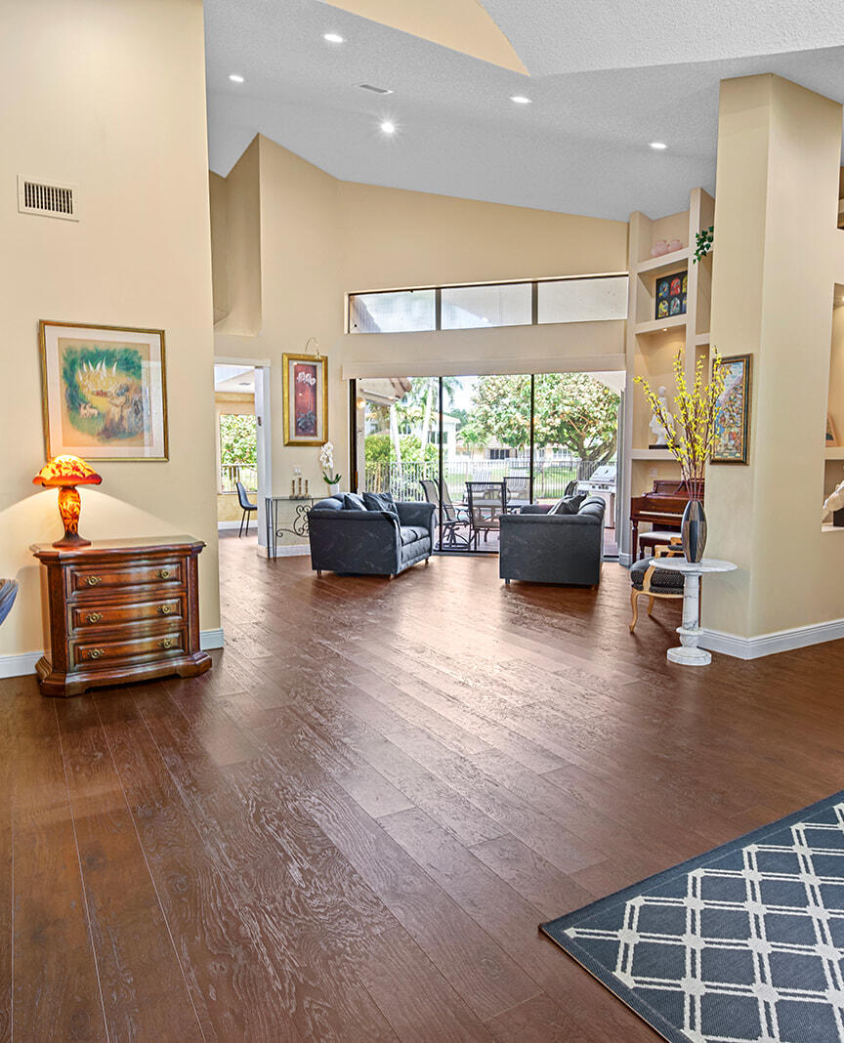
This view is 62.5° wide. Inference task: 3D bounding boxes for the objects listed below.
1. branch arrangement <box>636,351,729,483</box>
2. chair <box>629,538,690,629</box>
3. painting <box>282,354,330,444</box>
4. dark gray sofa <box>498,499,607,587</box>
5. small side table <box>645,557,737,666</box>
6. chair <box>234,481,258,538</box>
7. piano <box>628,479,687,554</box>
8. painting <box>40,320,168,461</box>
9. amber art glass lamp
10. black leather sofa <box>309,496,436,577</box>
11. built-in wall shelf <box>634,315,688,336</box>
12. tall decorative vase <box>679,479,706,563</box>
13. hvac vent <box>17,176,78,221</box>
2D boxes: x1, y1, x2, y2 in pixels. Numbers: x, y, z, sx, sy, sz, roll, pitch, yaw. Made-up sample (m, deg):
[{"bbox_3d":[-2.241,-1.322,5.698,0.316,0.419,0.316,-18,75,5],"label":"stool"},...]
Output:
[{"bbox_3d":[1.636,-0.647,4.381,0.560,0.870,0.480,2,5,20],"label":"branch arrangement"},{"bbox_3d":[1.930,0.308,5.116,0.640,0.950,0.660,3,6,30],"label":"chair"},{"bbox_3d":[-1.498,-1.566,9.040,0.610,1.165,0.045,-3,6,-30],"label":"painting"},{"bbox_3d":[1.431,0.162,7.445,0.983,0.850,1.550,1,5,15],"label":"dark gray sofa"},{"bbox_3d":[1.659,0.558,4.279,0.538,0.605,0.538,0,5,0],"label":"small side table"},{"bbox_3d":[-2.770,-0.185,11.296,0.530,0.880,0.460,0,5,5],"label":"chair"},{"bbox_3d":[2.850,0.113,6.946,0.600,1.030,1.470,-3,6,-30],"label":"piano"},{"bbox_3d":[-1.874,-0.756,4.144,0.672,0.798,0.030,-3,6,-30],"label":"painting"},{"bbox_3d":[-1.978,-0.116,3.895,0.385,0.511,0.385,-3,6,-30],"label":"amber art glass lamp"},{"bbox_3d":[-0.490,0.114,7.919,0.940,0.860,1.470,1,5,17],"label":"black leather sofa"},{"bbox_3d":[2.706,-2.145,7.589,0.310,0.125,0.677,-3,6,-30],"label":"built-in wall shelf"},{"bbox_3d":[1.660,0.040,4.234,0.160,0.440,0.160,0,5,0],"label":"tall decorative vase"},{"bbox_3d":[-2.093,-1.810,3.891,0.300,0.196,0.020,-3,6,-30],"label":"hvac vent"}]

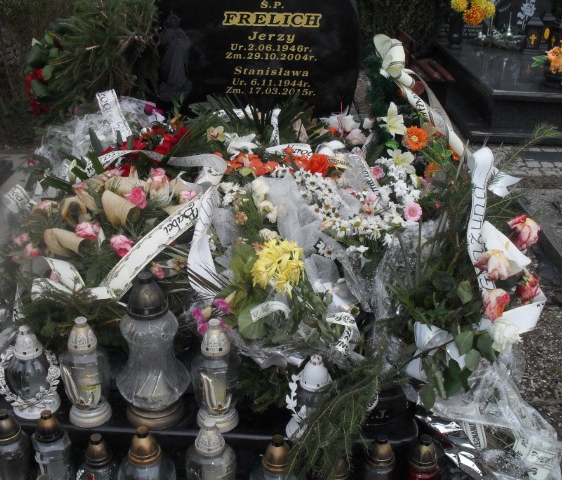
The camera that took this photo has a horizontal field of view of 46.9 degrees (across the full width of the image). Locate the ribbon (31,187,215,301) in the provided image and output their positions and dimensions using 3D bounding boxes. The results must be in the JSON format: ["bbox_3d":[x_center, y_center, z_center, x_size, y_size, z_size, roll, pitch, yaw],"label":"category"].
[{"bbox_3d":[-0.406,0.001,1.700,0.450,0.200,0.340,1,24,0],"label":"ribbon"}]

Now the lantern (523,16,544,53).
[{"bbox_3d":[1.912,-1.552,4.900,0.135,0.255,0.135,3,21,7],"label":"lantern"}]

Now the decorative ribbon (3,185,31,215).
[{"bbox_3d":[-0.745,-0.115,1.830,0.075,0.075,0.055,1,24,0],"label":"decorative ribbon"}]

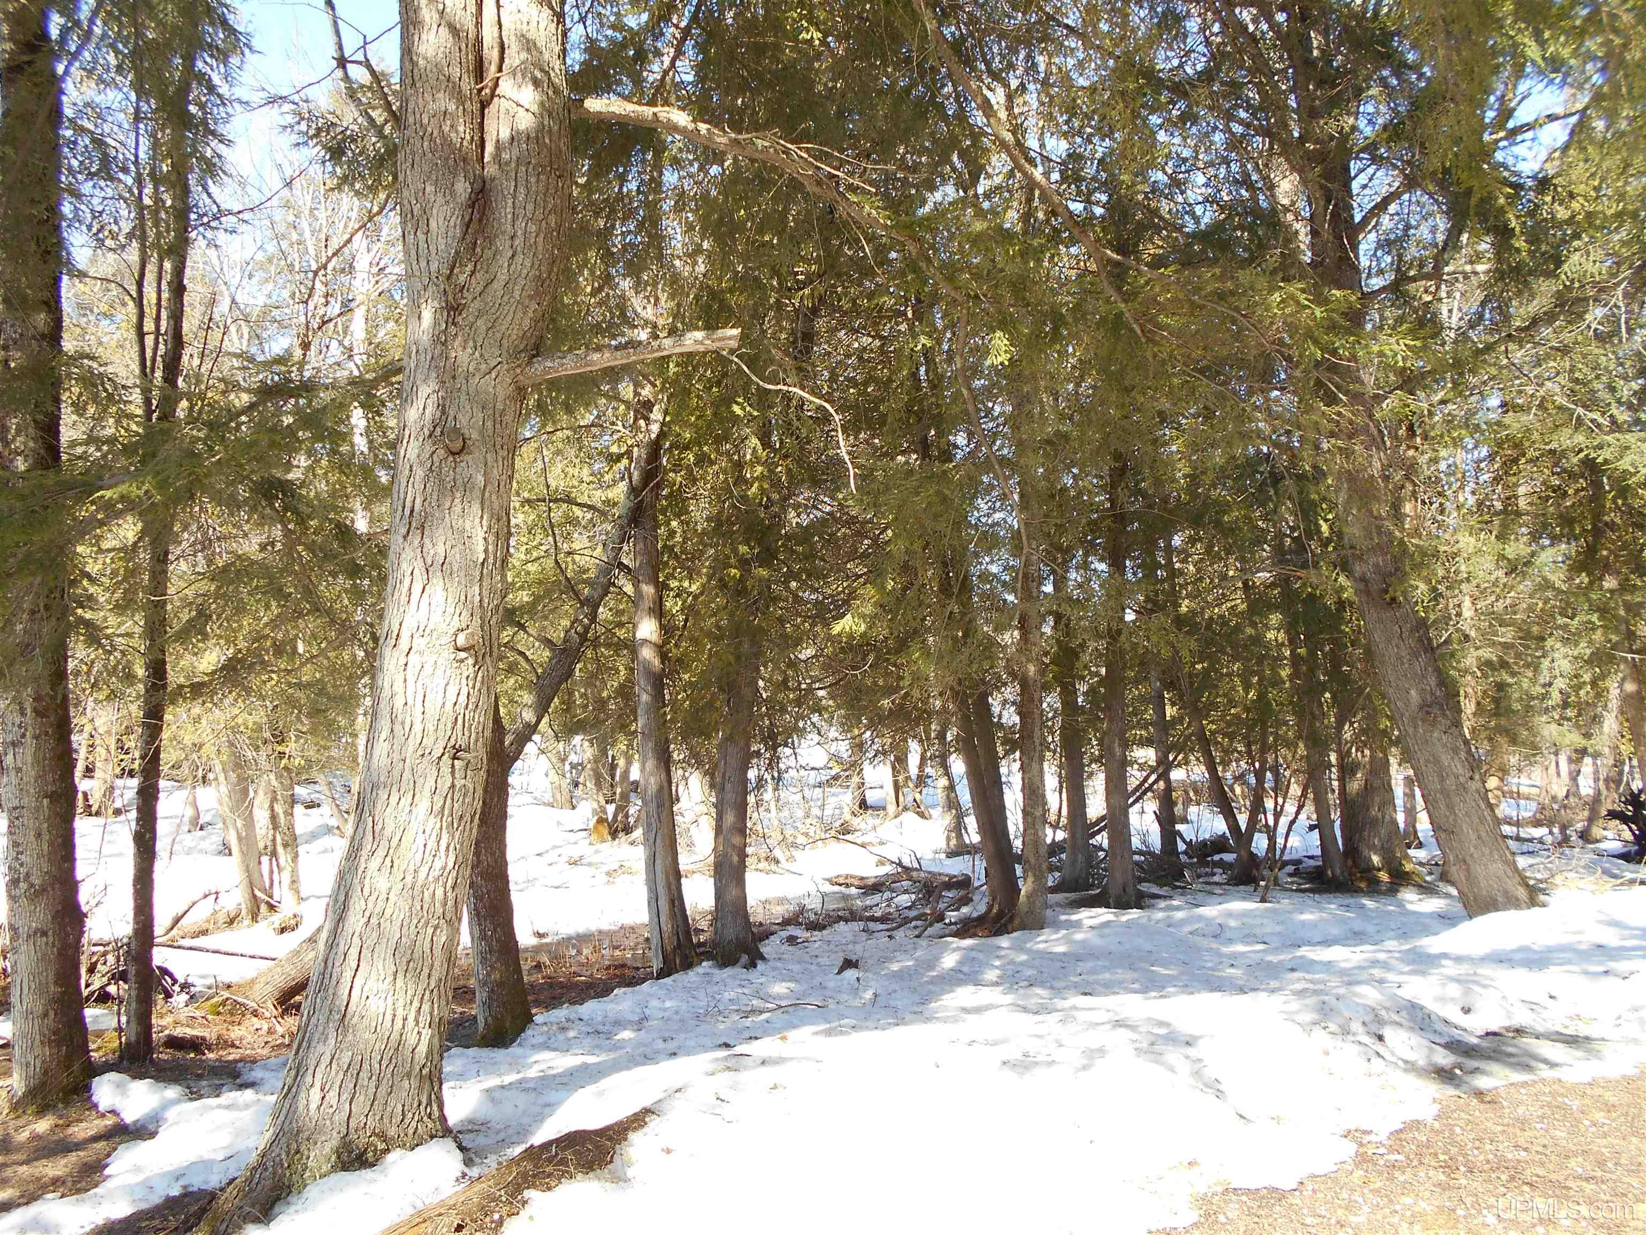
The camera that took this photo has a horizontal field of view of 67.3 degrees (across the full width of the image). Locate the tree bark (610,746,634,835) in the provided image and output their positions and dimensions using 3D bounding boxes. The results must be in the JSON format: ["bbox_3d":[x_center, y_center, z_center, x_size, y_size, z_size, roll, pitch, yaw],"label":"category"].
[{"bbox_3d":[-2.713,2.347,16.666,0.243,1.207,0.225,5,-5,-9],"label":"tree bark"}]

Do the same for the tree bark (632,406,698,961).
[{"bbox_3d":[-1.010,0.475,7.787,0.275,3.499,0.259,-3,-5,-8],"label":"tree bark"}]

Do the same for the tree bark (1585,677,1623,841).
[{"bbox_3d":[9.942,1.791,15.707,0.310,2.165,0.278,8,-5,33],"label":"tree bark"}]

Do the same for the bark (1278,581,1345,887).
[{"bbox_3d":[4.627,1.095,11.650,0.242,2.840,0.242,-8,-5,21],"label":"bark"}]

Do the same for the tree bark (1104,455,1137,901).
[{"bbox_3d":[2.371,0.495,9.890,0.250,3.617,0.250,-1,-4,13],"label":"tree bark"}]

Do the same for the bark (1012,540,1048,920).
[{"bbox_3d":[1.510,0.837,8.963,0.230,2.822,0.230,-1,-4,9],"label":"bark"}]

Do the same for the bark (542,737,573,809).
[{"bbox_3d":[-4.587,2.686,21.354,0.378,1.273,0.355,-8,-5,-13],"label":"bark"}]

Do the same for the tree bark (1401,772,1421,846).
[{"bbox_3d":[7.301,2.379,15.360,0.192,0.903,0.192,-1,-5,25],"label":"tree bark"}]

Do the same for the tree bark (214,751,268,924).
[{"bbox_3d":[-4.737,1.787,10.096,0.290,1.415,0.280,-8,-5,-26],"label":"tree bark"}]

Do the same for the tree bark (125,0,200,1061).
[{"bbox_3d":[-3.016,-0.440,5.647,0.170,4.847,0.150,2,-5,-28],"label":"tree bark"}]

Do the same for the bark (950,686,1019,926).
[{"bbox_3d":[1.241,1.443,9.516,0.376,1.838,0.277,-7,-5,6],"label":"bark"}]

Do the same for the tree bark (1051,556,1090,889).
[{"bbox_3d":[2.165,0.943,10.760,0.250,2.833,0.250,-2,-4,11],"label":"tree bark"}]

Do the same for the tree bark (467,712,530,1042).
[{"bbox_3d":[-1.558,1.214,5.827,0.250,1.559,0.250,-2,-4,-15],"label":"tree bark"}]

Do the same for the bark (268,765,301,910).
[{"bbox_3d":[-4.642,1.899,10.690,0.270,1.246,0.260,-2,-5,-24],"label":"bark"}]

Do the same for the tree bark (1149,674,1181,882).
[{"bbox_3d":[3.237,1.470,11.724,0.210,1.927,0.210,-3,-4,15],"label":"tree bark"}]

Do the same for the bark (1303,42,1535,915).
[{"bbox_3d":[4.350,-1.128,9.207,0.720,6.648,0.580,-12,-5,26],"label":"bark"}]

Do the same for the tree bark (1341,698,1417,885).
[{"bbox_3d":[5.111,1.581,11.415,0.630,1.674,0.600,-3,-5,24],"label":"tree bark"}]

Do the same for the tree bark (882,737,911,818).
[{"bbox_3d":[1.158,2.526,19.361,0.322,1.286,0.282,5,-5,4],"label":"tree bark"}]

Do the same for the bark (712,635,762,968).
[{"bbox_3d":[-0.529,1.150,7.833,0.277,2.085,0.261,2,-5,-4],"label":"bark"}]

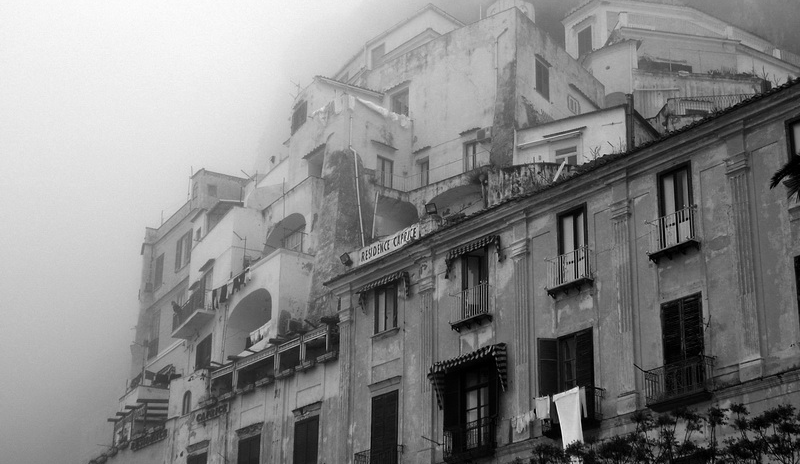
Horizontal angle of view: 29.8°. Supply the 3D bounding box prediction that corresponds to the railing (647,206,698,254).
[{"bbox_3d":[7.305,0.030,39.979,0.350,0.980,1.580,18,-28,-35],"label":"railing"}]

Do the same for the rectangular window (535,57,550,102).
[{"bbox_3d":[6.663,-7.078,70.293,0.180,1.745,1.335,-13,-26,30],"label":"rectangular window"}]

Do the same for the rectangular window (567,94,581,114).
[{"bbox_3d":[9.319,-6.703,80.304,0.180,0.850,1.268,-15,-28,34],"label":"rectangular window"}]

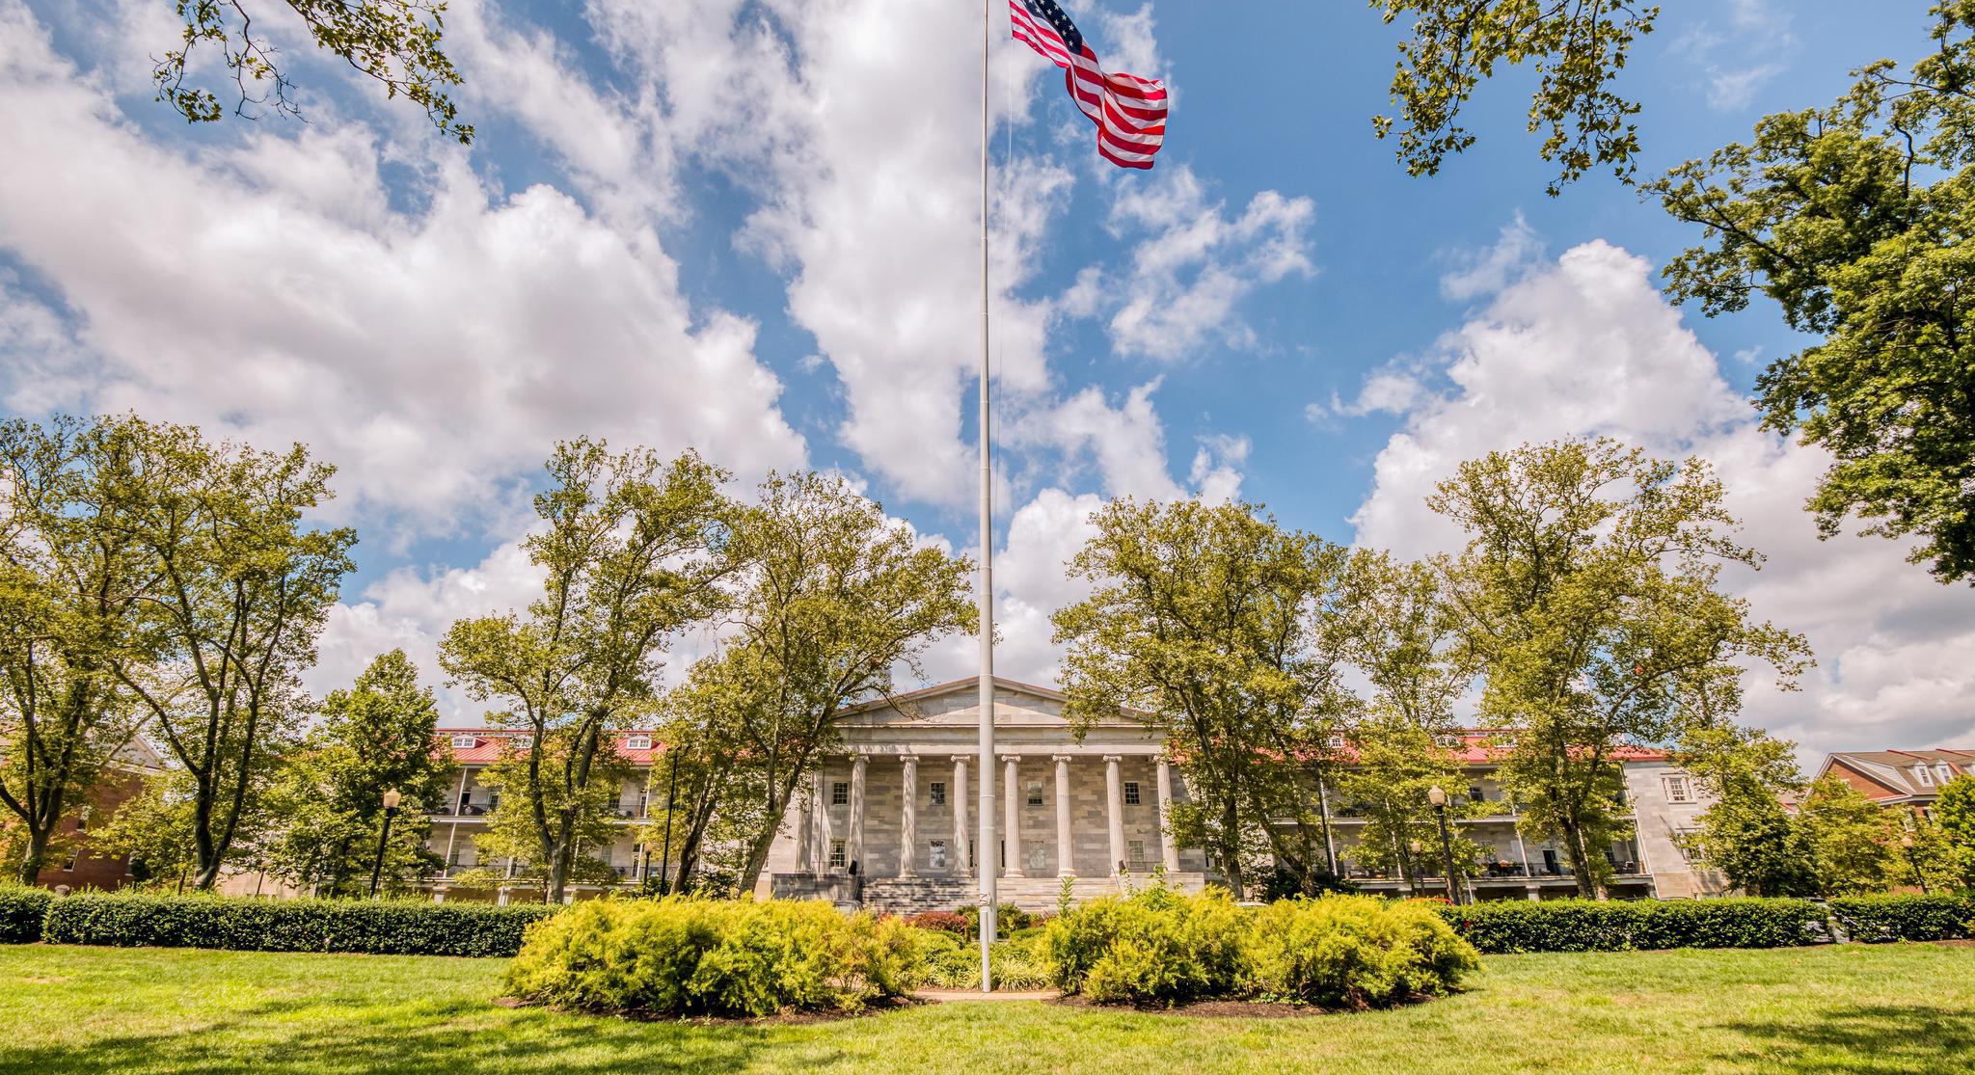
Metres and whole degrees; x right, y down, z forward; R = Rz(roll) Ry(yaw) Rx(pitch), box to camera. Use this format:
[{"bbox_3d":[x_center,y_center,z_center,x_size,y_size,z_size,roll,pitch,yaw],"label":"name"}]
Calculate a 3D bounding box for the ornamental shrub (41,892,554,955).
[{"bbox_3d":[-15.049,8.529,18.093,12.370,1.000,1.100,-4,-22,9],"label":"ornamental shrub"}]

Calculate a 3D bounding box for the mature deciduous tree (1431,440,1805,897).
[{"bbox_3d":[20.382,4.022,27.116,9.559,14.655,9.081,0,-19,0],"label":"mature deciduous tree"}]

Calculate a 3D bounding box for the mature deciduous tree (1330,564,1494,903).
[{"bbox_3d":[16.267,6.831,31.449,5.600,12.817,5.400,0,-19,0],"label":"mature deciduous tree"}]

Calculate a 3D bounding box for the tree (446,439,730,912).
[{"bbox_3d":[-13.101,4.051,27.166,8.271,14.899,7.857,0,-19,0],"label":"tree"}]

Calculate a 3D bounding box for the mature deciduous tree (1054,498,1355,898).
[{"bbox_3d":[6.919,5.075,26.781,9.387,12.534,8.918,0,-19,0],"label":"mature deciduous tree"}]

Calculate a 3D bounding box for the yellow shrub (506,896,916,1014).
[{"bbox_3d":[-3.468,5.353,10.649,5.279,1.274,2.800,0,-19,0],"label":"yellow shrub"}]

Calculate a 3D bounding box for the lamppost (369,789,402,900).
[{"bbox_3d":[-14.767,8.017,19.975,0.420,3.666,0.420,0,-22,0],"label":"lamppost"}]

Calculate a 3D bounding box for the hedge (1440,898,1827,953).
[{"bbox_3d":[10.683,6.542,13.916,6.967,0.830,1.100,2,-19,-6],"label":"hedge"}]

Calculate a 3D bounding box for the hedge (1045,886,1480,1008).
[{"bbox_3d":[3.868,5.990,12.245,5.850,1.350,2.700,0,-22,0],"label":"hedge"}]

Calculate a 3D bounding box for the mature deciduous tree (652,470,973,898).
[{"bbox_3d":[-5.572,4.629,26.956,10.183,13.411,9.674,0,-19,0],"label":"mature deciduous tree"}]

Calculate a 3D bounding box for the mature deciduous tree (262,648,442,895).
[{"bbox_3d":[-24.553,9.342,31.847,5.900,10.303,5.900,0,-22,0],"label":"mature deciduous tree"}]

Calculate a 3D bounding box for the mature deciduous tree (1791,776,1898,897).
[{"bbox_3d":[37.101,13.197,35.585,4.000,5.627,4.000,0,-22,0],"label":"mature deciduous tree"}]

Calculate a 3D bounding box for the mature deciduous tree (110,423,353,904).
[{"bbox_3d":[-25.172,3.412,27.405,6.200,15.838,6.000,0,-19,0],"label":"mature deciduous tree"}]

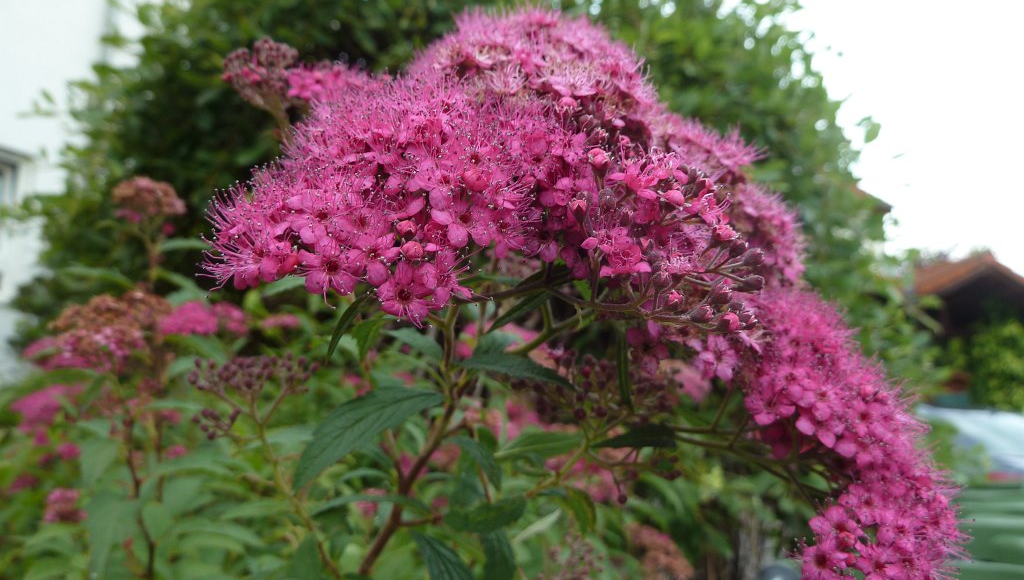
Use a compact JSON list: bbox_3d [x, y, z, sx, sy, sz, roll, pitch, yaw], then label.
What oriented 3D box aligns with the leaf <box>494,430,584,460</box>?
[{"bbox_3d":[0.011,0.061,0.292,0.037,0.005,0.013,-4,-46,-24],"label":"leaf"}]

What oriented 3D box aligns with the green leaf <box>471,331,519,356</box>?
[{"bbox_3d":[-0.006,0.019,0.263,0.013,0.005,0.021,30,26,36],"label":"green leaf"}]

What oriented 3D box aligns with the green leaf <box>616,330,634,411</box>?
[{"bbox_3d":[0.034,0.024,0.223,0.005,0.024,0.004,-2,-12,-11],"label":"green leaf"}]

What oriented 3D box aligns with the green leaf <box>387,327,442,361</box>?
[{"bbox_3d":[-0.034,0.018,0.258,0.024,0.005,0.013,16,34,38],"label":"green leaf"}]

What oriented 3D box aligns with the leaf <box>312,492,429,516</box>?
[{"bbox_3d":[-0.053,0.082,0.280,0.043,0.006,0.014,4,-6,-13],"label":"leaf"}]

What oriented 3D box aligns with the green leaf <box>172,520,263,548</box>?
[{"bbox_3d":[-0.172,0.142,0.430,0.061,0.008,0.017,-2,16,19],"label":"green leaf"}]

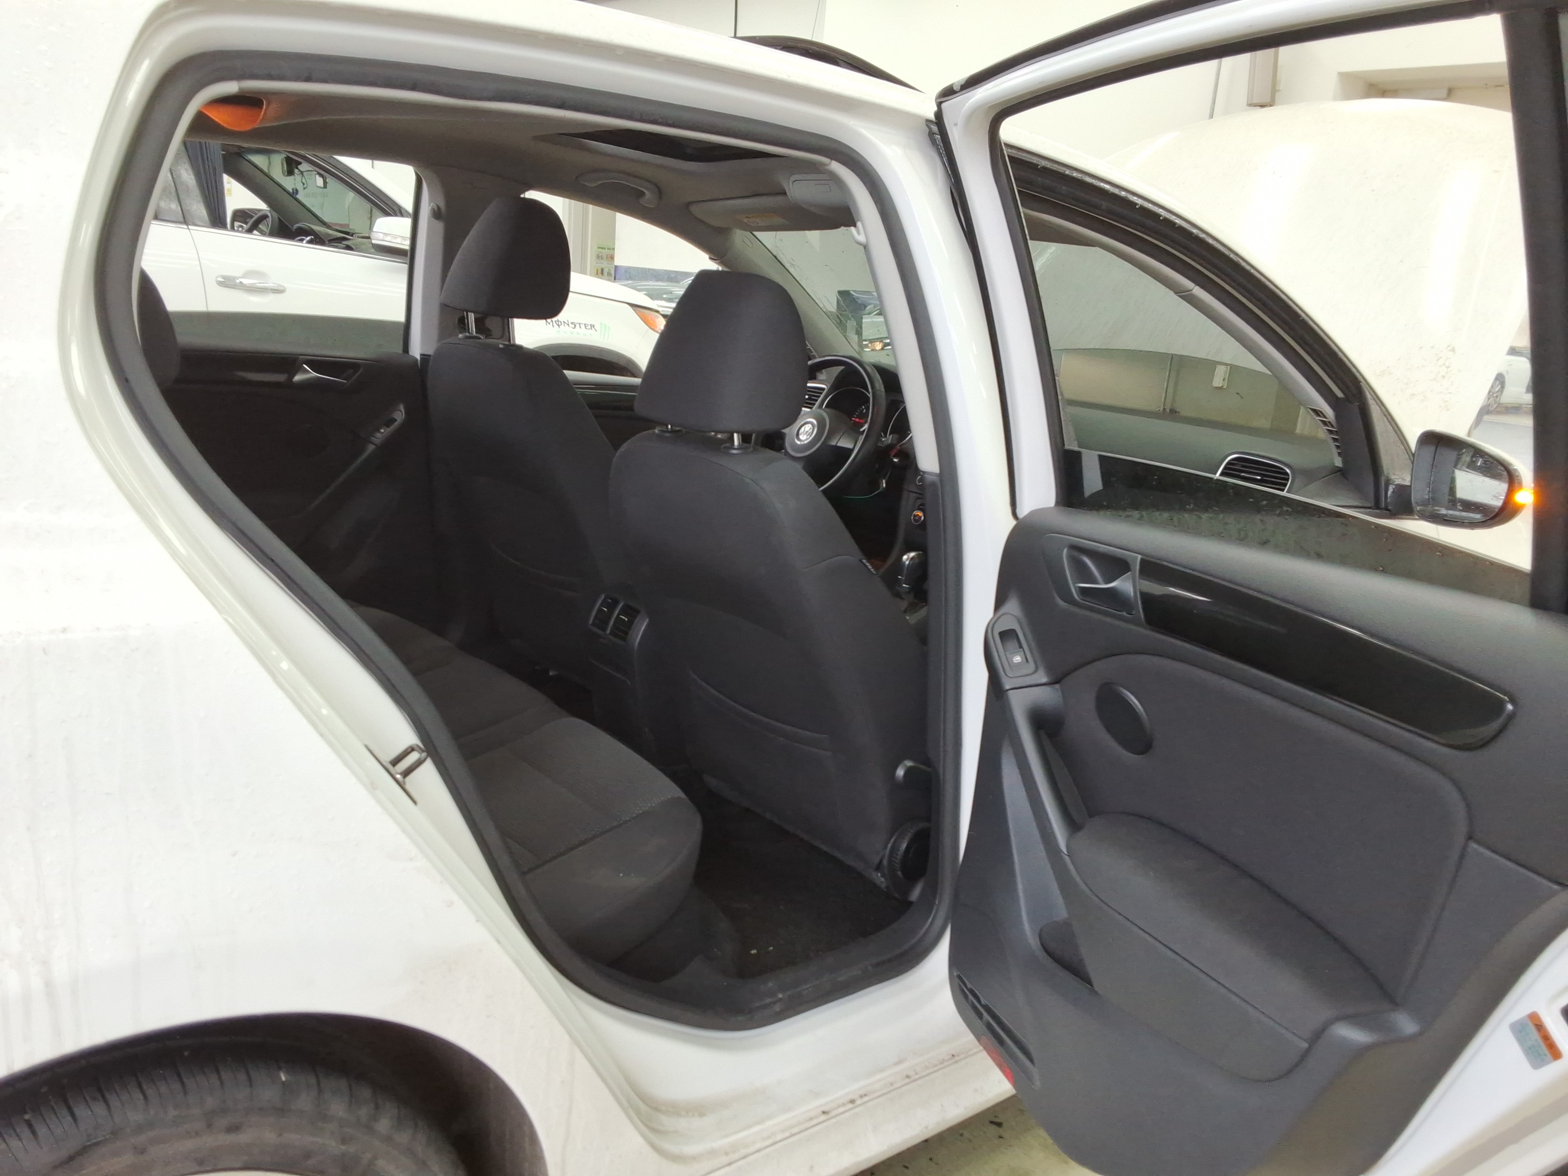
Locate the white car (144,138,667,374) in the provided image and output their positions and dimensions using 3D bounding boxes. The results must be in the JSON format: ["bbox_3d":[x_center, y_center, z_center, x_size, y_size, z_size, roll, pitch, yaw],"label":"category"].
[{"bbox_3d":[-2.636,-1.120,5.240,4.700,1.730,1.900,-6,17,-37],"label":"white car"}]

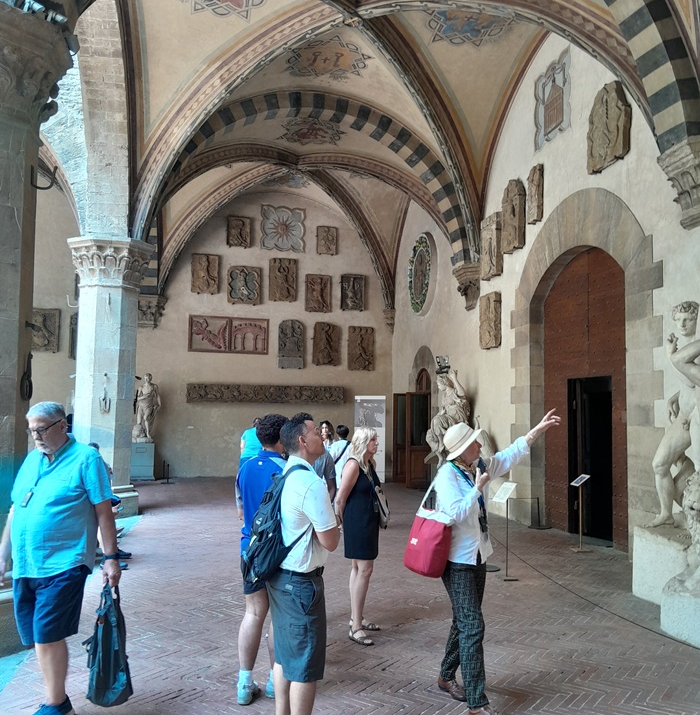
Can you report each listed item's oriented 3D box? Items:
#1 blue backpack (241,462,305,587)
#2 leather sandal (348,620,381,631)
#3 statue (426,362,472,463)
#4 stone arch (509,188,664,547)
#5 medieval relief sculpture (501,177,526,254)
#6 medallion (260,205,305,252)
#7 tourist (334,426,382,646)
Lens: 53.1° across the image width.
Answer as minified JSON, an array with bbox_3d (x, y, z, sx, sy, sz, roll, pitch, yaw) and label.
[{"bbox_3d":[-0.421,0.857,3.574,0.240,0.540,0.300,14,-7,-14],"label":"blue backpack"},{"bbox_3d":[0.118,2.144,5.663,0.245,0.078,0.095,0,-4,17],"label":"leather sandal"},{"bbox_3d":[1.741,1.090,12.325,0.673,1.762,0.772,3,-5,-28],"label":"statue"},{"bbox_3d":[3.324,0.079,9.985,0.380,4.920,3.842,2,-5,-13],"label":"stone arch"},{"bbox_3d":[2.751,-2.359,11.757,0.140,1.146,0.583,2,-5,-13],"label":"medieval relief sculpture"},{"bbox_3d":[-1.698,-3.255,17.801,1.147,1.124,0.079,2,-4,-14],"label":"medallion"},{"bbox_3d":[0.072,1.365,5.570,0.320,1.620,0.440,-1,-4,30],"label":"tourist"}]

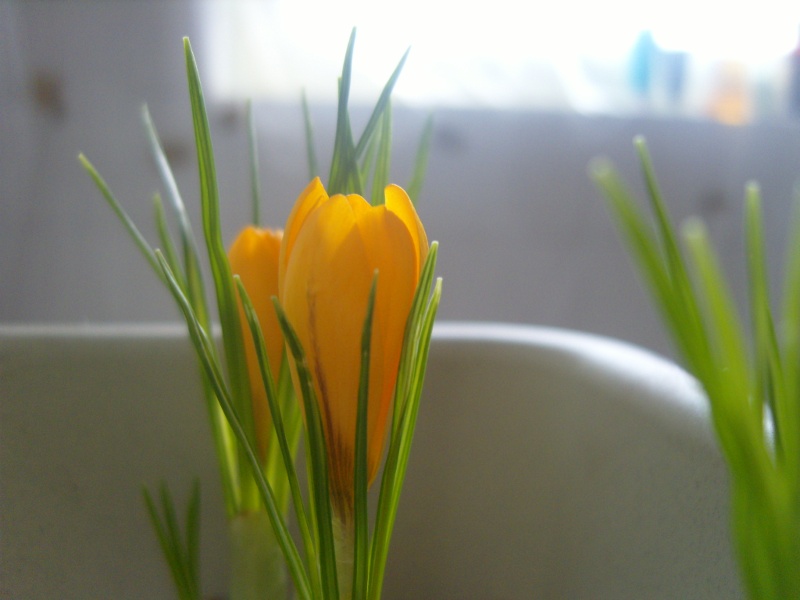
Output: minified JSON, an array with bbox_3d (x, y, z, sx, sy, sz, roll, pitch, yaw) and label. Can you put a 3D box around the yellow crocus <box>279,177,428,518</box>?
[{"bbox_3d":[-0.006,0.007,0.112,0.021,0.047,0.021,1,3,0],"label":"yellow crocus"}]

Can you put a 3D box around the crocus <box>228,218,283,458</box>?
[{"bbox_3d":[-0.025,0.008,0.143,0.013,0.043,0.013,-1,3,0],"label":"crocus"}]

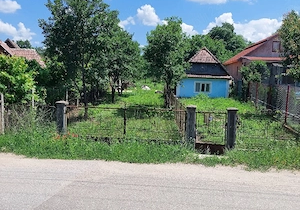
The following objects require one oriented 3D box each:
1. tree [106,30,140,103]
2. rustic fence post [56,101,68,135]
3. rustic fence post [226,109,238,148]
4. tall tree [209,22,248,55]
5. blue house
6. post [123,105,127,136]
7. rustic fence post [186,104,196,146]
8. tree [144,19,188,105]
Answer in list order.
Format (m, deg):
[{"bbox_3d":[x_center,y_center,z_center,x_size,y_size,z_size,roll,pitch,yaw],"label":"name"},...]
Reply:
[{"bbox_3d":[-2.002,-2.833,19.765,3.200,5.400,3.200,2,5,9],"label":"tree"},{"bbox_3d":[-2.498,0.470,7.902,0.260,1.100,0.260,2,5,9],"label":"rustic fence post"},{"bbox_3d":[2.140,0.660,7.152,0.260,1.100,0.260,2,5,9],"label":"rustic fence post"},{"bbox_3d":[13.917,-8.379,49.465,7.500,12.300,7.500,2,5,9],"label":"tall tree"},{"bbox_3d":[5.894,-3.503,30.718,5.400,5.000,8.000,2,5,9],"label":"blue house"},{"bbox_3d":[-0.686,0.458,7.612,0.060,0.880,0.060,2,5,9],"label":"post"},{"bbox_3d":[1.119,0.616,7.351,0.250,1.120,0.250,2,5,9],"label":"rustic fence post"},{"bbox_3d":[1.167,-2.655,17.354,2.800,5.650,2.800,2,5,9],"label":"tree"}]

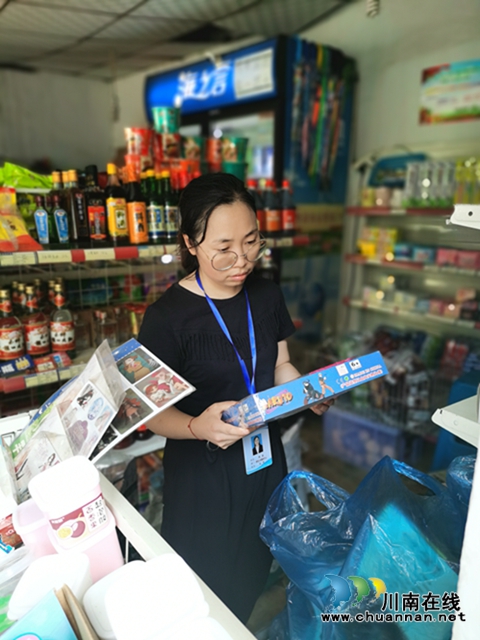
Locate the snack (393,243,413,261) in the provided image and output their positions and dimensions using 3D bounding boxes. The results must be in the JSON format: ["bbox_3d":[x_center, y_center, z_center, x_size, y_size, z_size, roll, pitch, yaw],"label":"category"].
[{"bbox_3d":[0.765,-0.323,2.356,0.055,0.068,0.083,-11,18,-43],"label":"snack"}]

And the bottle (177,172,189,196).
[{"bbox_3d":[-0.213,-0.431,1.903,0.070,0.270,0.070,-11,18,-43],"label":"bottle"}]

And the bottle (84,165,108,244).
[{"bbox_3d":[-0.484,-0.382,1.676,0.069,0.262,0.069,-7,16,-26],"label":"bottle"}]

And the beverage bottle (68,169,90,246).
[{"bbox_3d":[-0.512,-0.351,1.573,0.057,0.240,0.054,-10,17,-39],"label":"beverage bottle"}]

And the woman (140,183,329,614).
[{"bbox_3d":[-0.022,0.453,1.228,0.450,1.580,0.420,-9,17,-34],"label":"woman"}]

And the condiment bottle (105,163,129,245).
[{"bbox_3d":[-0.414,-0.390,1.697,0.073,0.268,0.073,-8,16,-29],"label":"condiment bottle"}]

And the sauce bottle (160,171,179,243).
[{"bbox_3d":[-0.251,-0.403,1.787,0.063,0.250,0.063,-7,16,-26],"label":"sauce bottle"}]

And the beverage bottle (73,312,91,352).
[{"bbox_3d":[-0.596,0.040,1.852,0.069,0.132,0.069,-8,16,-29],"label":"beverage bottle"}]

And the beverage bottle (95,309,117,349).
[{"bbox_3d":[-0.498,0.035,1.872,0.071,0.133,0.071,-8,16,-29],"label":"beverage bottle"}]

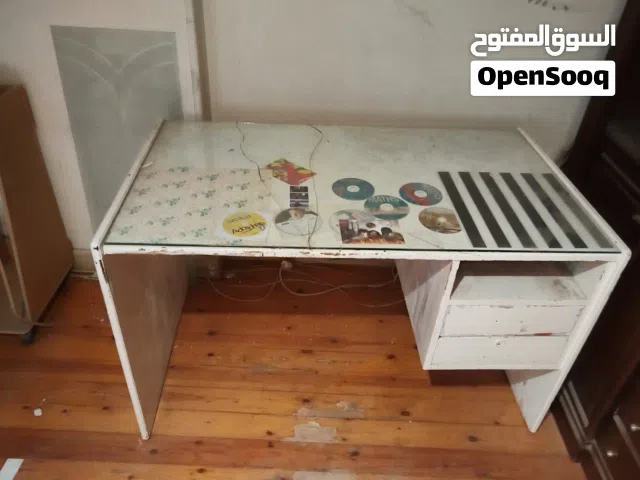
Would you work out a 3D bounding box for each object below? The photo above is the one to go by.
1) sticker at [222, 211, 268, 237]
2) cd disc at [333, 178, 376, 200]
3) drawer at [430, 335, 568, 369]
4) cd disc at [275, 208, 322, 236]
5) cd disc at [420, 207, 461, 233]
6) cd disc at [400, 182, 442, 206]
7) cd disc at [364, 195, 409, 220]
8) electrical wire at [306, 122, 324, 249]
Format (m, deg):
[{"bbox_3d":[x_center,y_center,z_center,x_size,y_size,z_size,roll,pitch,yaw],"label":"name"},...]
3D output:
[{"bbox_3d":[-0.182,-0.039,1.175,0.113,0.001,0.113,1,36,-4],"label":"sticker"},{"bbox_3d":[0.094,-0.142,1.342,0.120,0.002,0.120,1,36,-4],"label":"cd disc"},{"bbox_3d":[0.503,0.200,1.540,0.378,0.134,0.420,1,36,-4],"label":"drawer"},{"bbox_3d":[-0.052,-0.046,1.196,0.120,0.002,0.120,1,36,-4],"label":"cd disc"},{"bbox_3d":[0.316,-0.051,1.237,0.120,0.002,0.120,1,36,-4],"label":"cd disc"},{"bbox_3d":[0.282,-0.128,1.339,0.120,0.002,0.120,3,36,-2],"label":"cd disc"},{"bbox_3d":[0.178,-0.087,1.274,0.120,0.002,0.120,1,36,-4],"label":"cd disc"},{"bbox_3d":[-0.008,-0.193,1.402,0.066,0.004,0.722,1,36,-4],"label":"electrical wire"}]

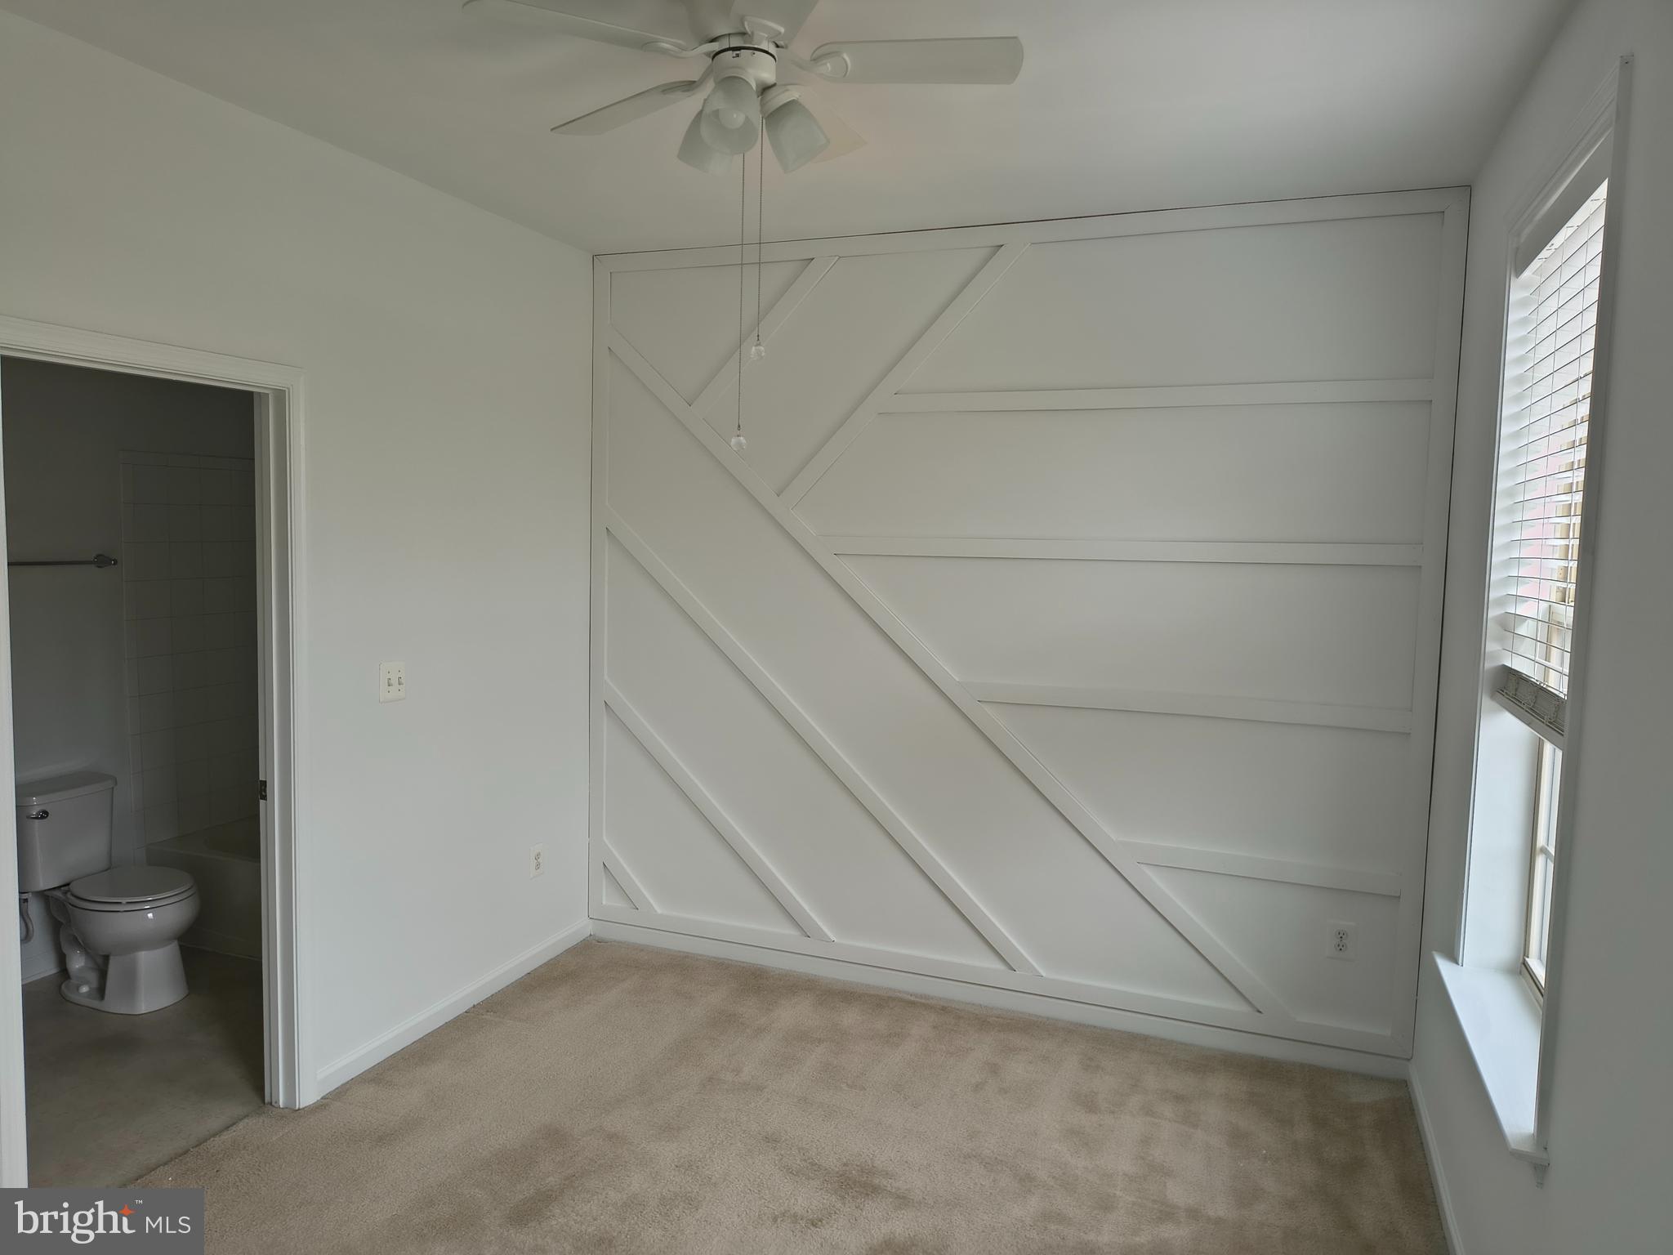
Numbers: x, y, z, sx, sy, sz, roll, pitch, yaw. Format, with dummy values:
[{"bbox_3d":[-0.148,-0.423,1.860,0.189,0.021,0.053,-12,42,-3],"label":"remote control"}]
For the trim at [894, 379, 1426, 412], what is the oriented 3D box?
[{"bbox_3d":[0.967,-0.748,3.782,1.750,0.067,0.018,3,5,21],"label":"trim"}]

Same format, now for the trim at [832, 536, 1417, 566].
[{"bbox_3d":[0.850,-0.258,3.867,1.981,0.068,0.018,3,5,21],"label":"trim"}]

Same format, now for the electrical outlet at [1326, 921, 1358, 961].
[{"bbox_3d":[1.598,0.989,3.667,0.087,0.120,0.008,3,5,21],"label":"electrical outlet"}]

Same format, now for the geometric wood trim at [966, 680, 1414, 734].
[{"bbox_3d":[1.096,0.254,3.811,1.432,0.072,0.018,3,5,21],"label":"geometric wood trim"}]

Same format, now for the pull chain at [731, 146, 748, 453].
[{"bbox_3d":[-0.188,-0.647,2.275,0.027,0.602,0.027,1,5,0],"label":"pull chain"}]

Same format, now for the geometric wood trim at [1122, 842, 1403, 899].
[{"bbox_3d":[1.347,0.773,3.753,0.866,0.074,0.018,3,5,21],"label":"geometric wood trim"}]

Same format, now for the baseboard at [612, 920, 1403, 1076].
[{"bbox_3d":[0.400,1.298,4.169,2.992,0.075,0.018,3,5,21],"label":"baseboard"}]

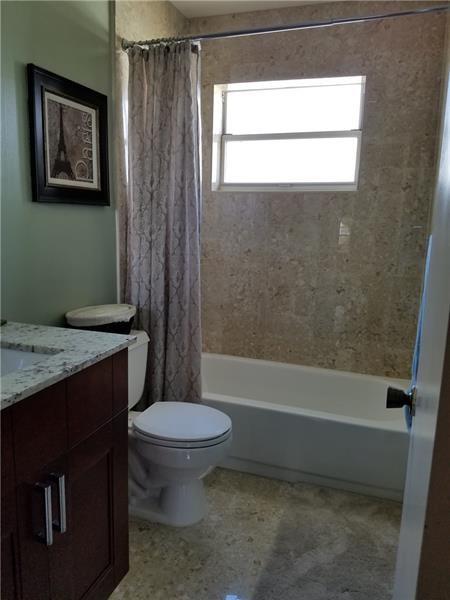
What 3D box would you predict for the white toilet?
[{"bbox_3d":[-0.305,0.580,2.065,0.705,0.760,0.450,5,11,19],"label":"white toilet"}]

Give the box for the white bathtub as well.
[{"bbox_3d":[0.310,0.676,2.691,1.505,0.372,0.752,5,11,19],"label":"white bathtub"}]

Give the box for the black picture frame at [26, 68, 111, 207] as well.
[{"bbox_3d":[-0.631,-0.651,1.894,0.025,0.492,0.485,5,11,19],"label":"black picture frame"}]

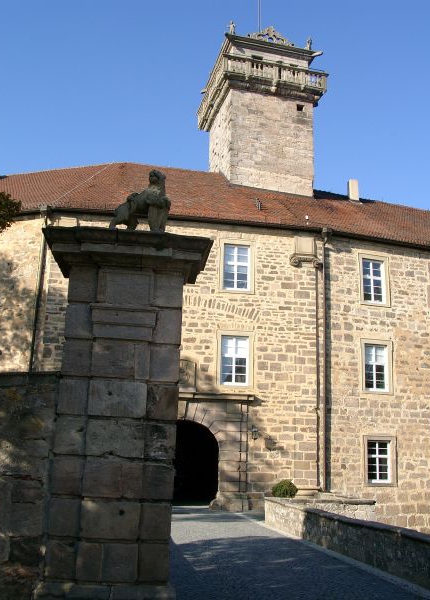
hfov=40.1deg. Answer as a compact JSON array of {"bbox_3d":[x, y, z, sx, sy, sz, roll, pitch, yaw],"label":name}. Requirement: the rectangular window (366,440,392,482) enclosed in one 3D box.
[{"bbox_3d":[5.926,5.877,21.369,0.959,1.504,0.180,6,-16,-16],"label":"rectangular window"}]

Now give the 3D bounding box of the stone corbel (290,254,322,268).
[{"bbox_3d":[3.450,-1.455,22.306,1.120,0.400,0.380,4,-15,-7],"label":"stone corbel"}]

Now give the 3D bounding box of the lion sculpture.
[{"bbox_3d":[-0.918,-1.197,7.247,0.700,0.700,0.350,-6,-17,27],"label":"lion sculpture"}]

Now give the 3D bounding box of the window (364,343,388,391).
[{"bbox_3d":[6.083,2.582,22.262,1.001,1.757,0.180,6,-16,-16],"label":"window"}]

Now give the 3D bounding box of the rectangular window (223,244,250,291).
[{"bbox_3d":[0.818,-1.194,22.157,1.016,1.790,0.180,4,-15,-7],"label":"rectangular window"}]

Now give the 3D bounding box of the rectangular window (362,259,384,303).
[{"bbox_3d":[6.218,-0.691,23.143,0.995,1.734,0.180,6,-16,-16],"label":"rectangular window"}]

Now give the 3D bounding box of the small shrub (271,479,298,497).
[{"bbox_3d":[1.865,5.039,15.753,0.690,0.500,0.680,4,-15,-7],"label":"small shrub"}]

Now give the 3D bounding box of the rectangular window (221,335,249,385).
[{"bbox_3d":[0.708,2.213,21.247,1.019,1.799,0.180,4,-15,-7],"label":"rectangular window"}]

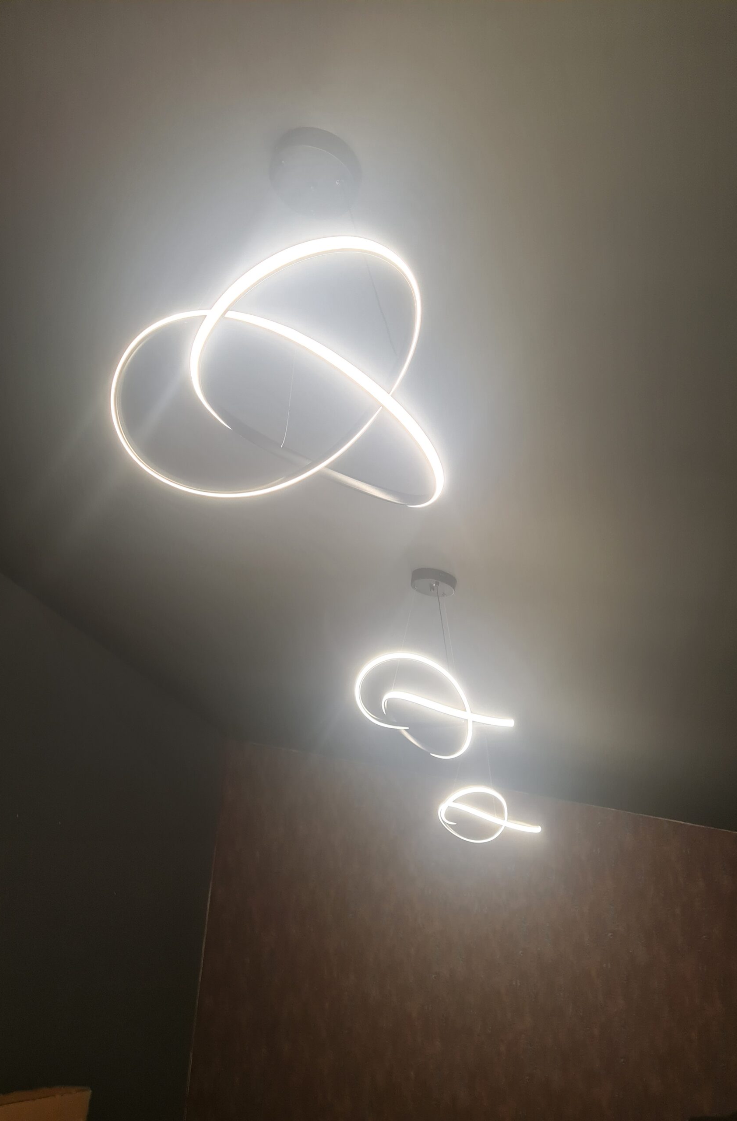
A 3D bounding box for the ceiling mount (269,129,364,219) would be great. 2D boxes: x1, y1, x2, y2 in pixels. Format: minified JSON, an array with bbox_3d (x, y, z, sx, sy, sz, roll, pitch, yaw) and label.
[{"bbox_3d":[-0.112,-0.804,1.765,0.196,0.045,0.196,11,-24,5],"label":"ceiling mount"}]

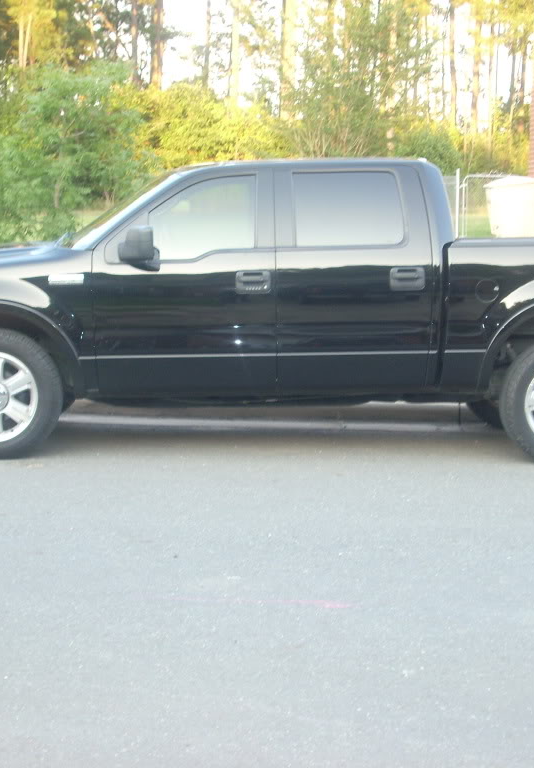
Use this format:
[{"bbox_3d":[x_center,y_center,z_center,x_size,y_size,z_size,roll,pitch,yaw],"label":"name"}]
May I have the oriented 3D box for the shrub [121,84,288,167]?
[{"bbox_3d":[-1.956,-7.434,50.000,5.200,3.900,4.000,1,7,-3],"label":"shrub"}]

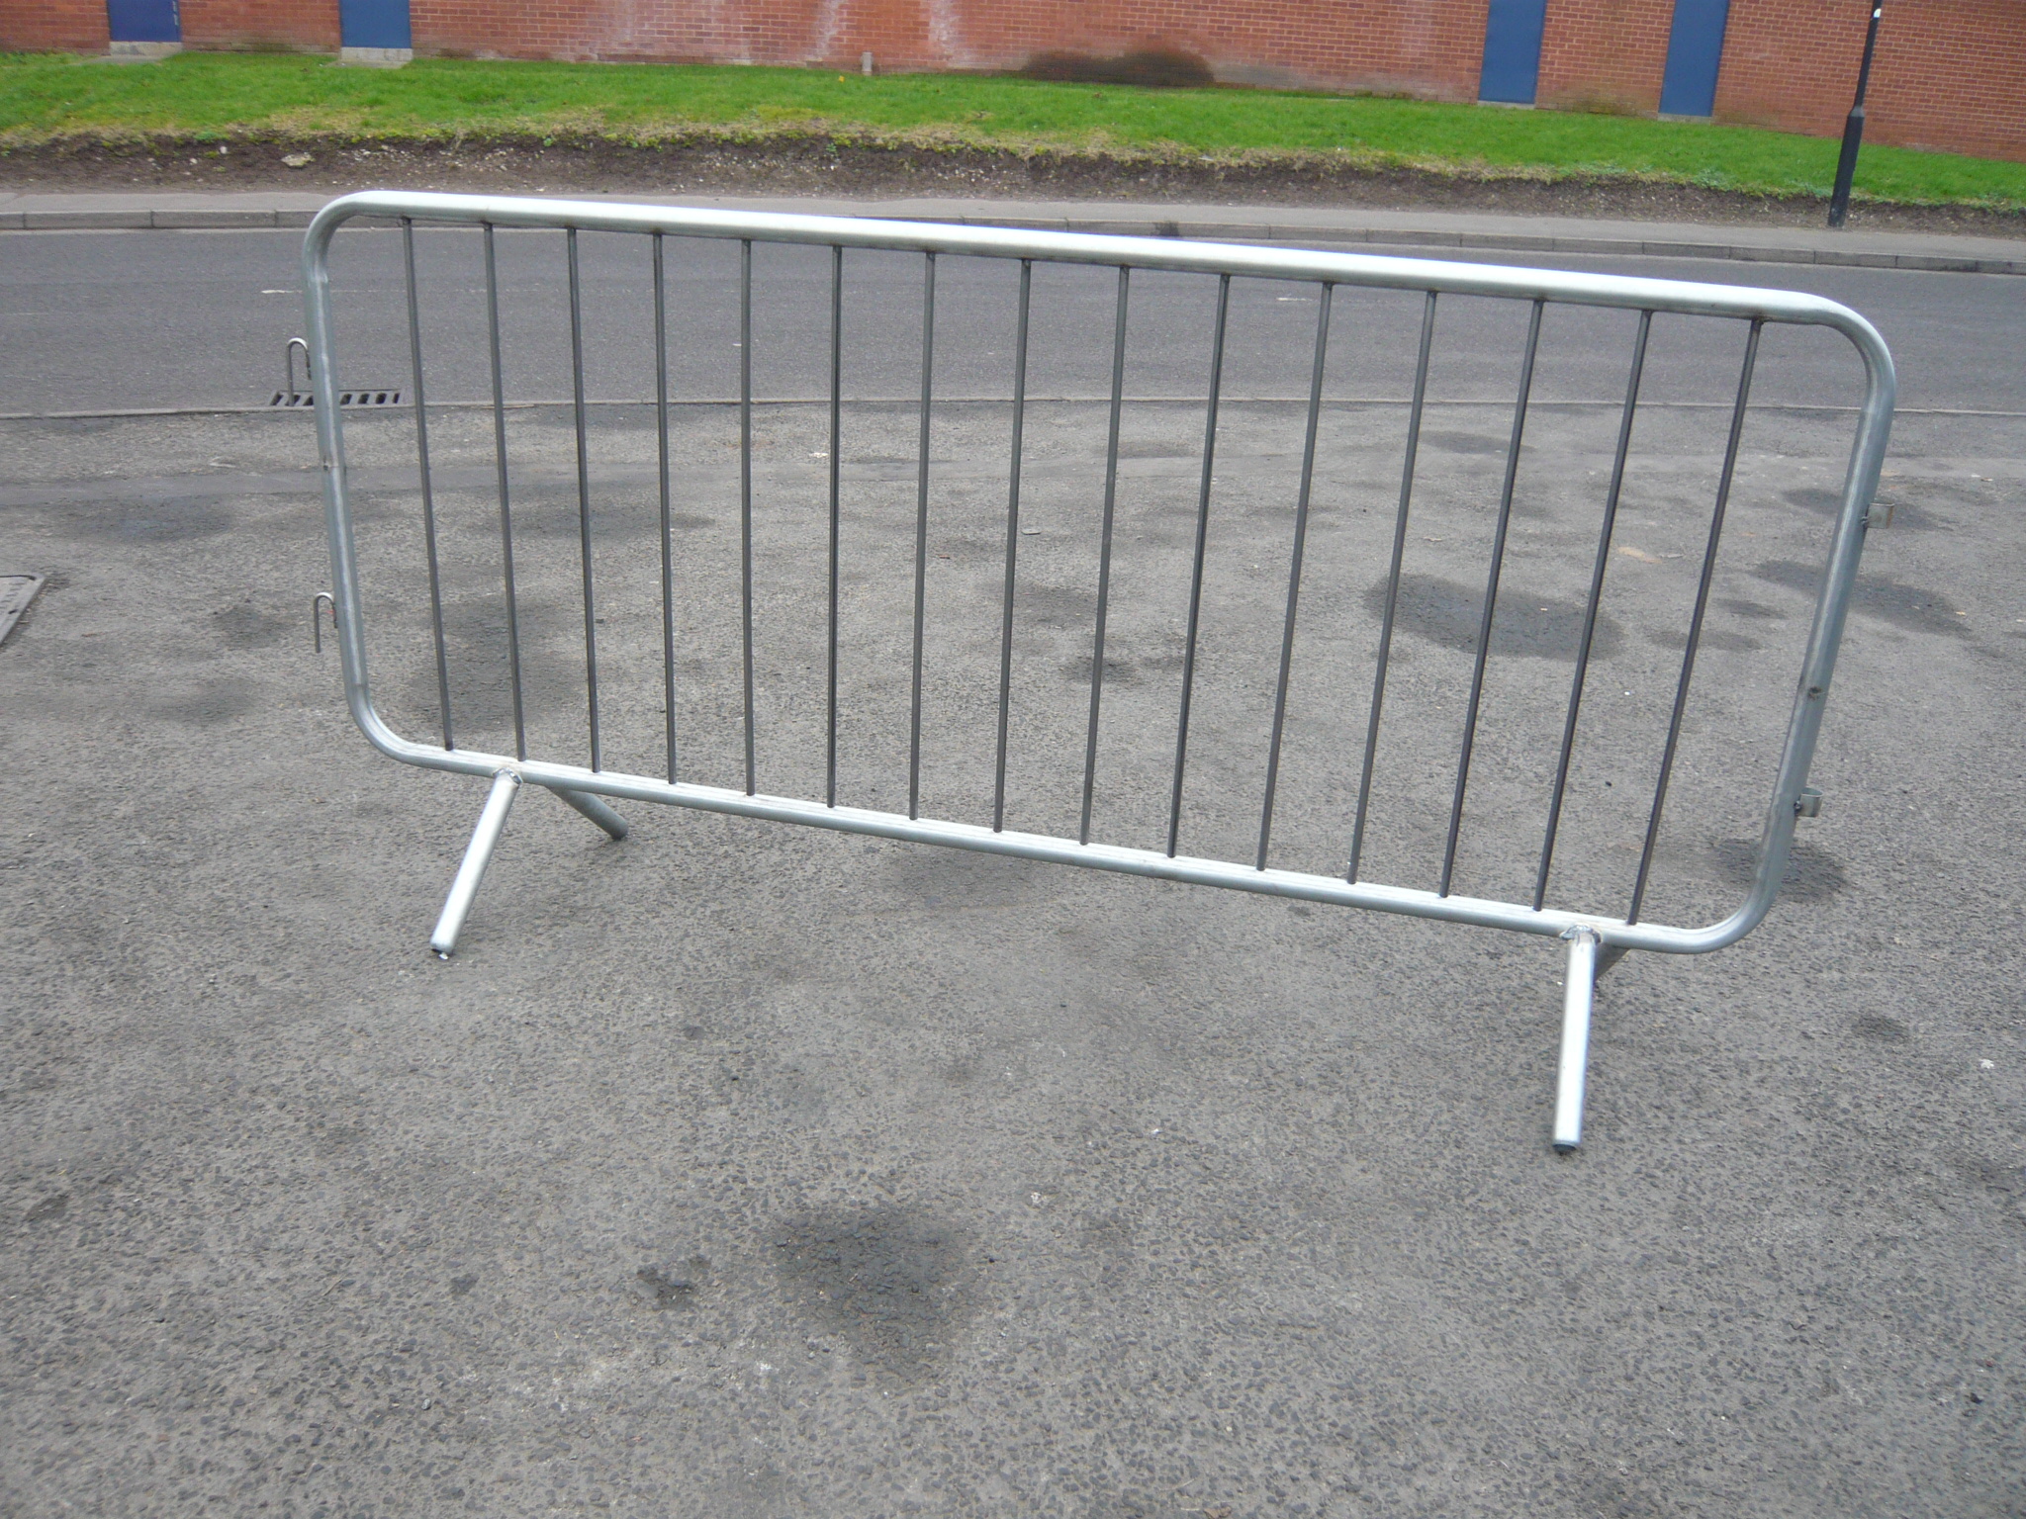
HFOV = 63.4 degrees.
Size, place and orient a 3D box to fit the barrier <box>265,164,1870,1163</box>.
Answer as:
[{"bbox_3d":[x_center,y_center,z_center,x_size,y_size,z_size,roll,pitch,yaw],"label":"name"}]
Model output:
[{"bbox_3d":[-0.009,-0.191,2.413,2.275,1.124,0.540,8,22,12],"label":"barrier"}]

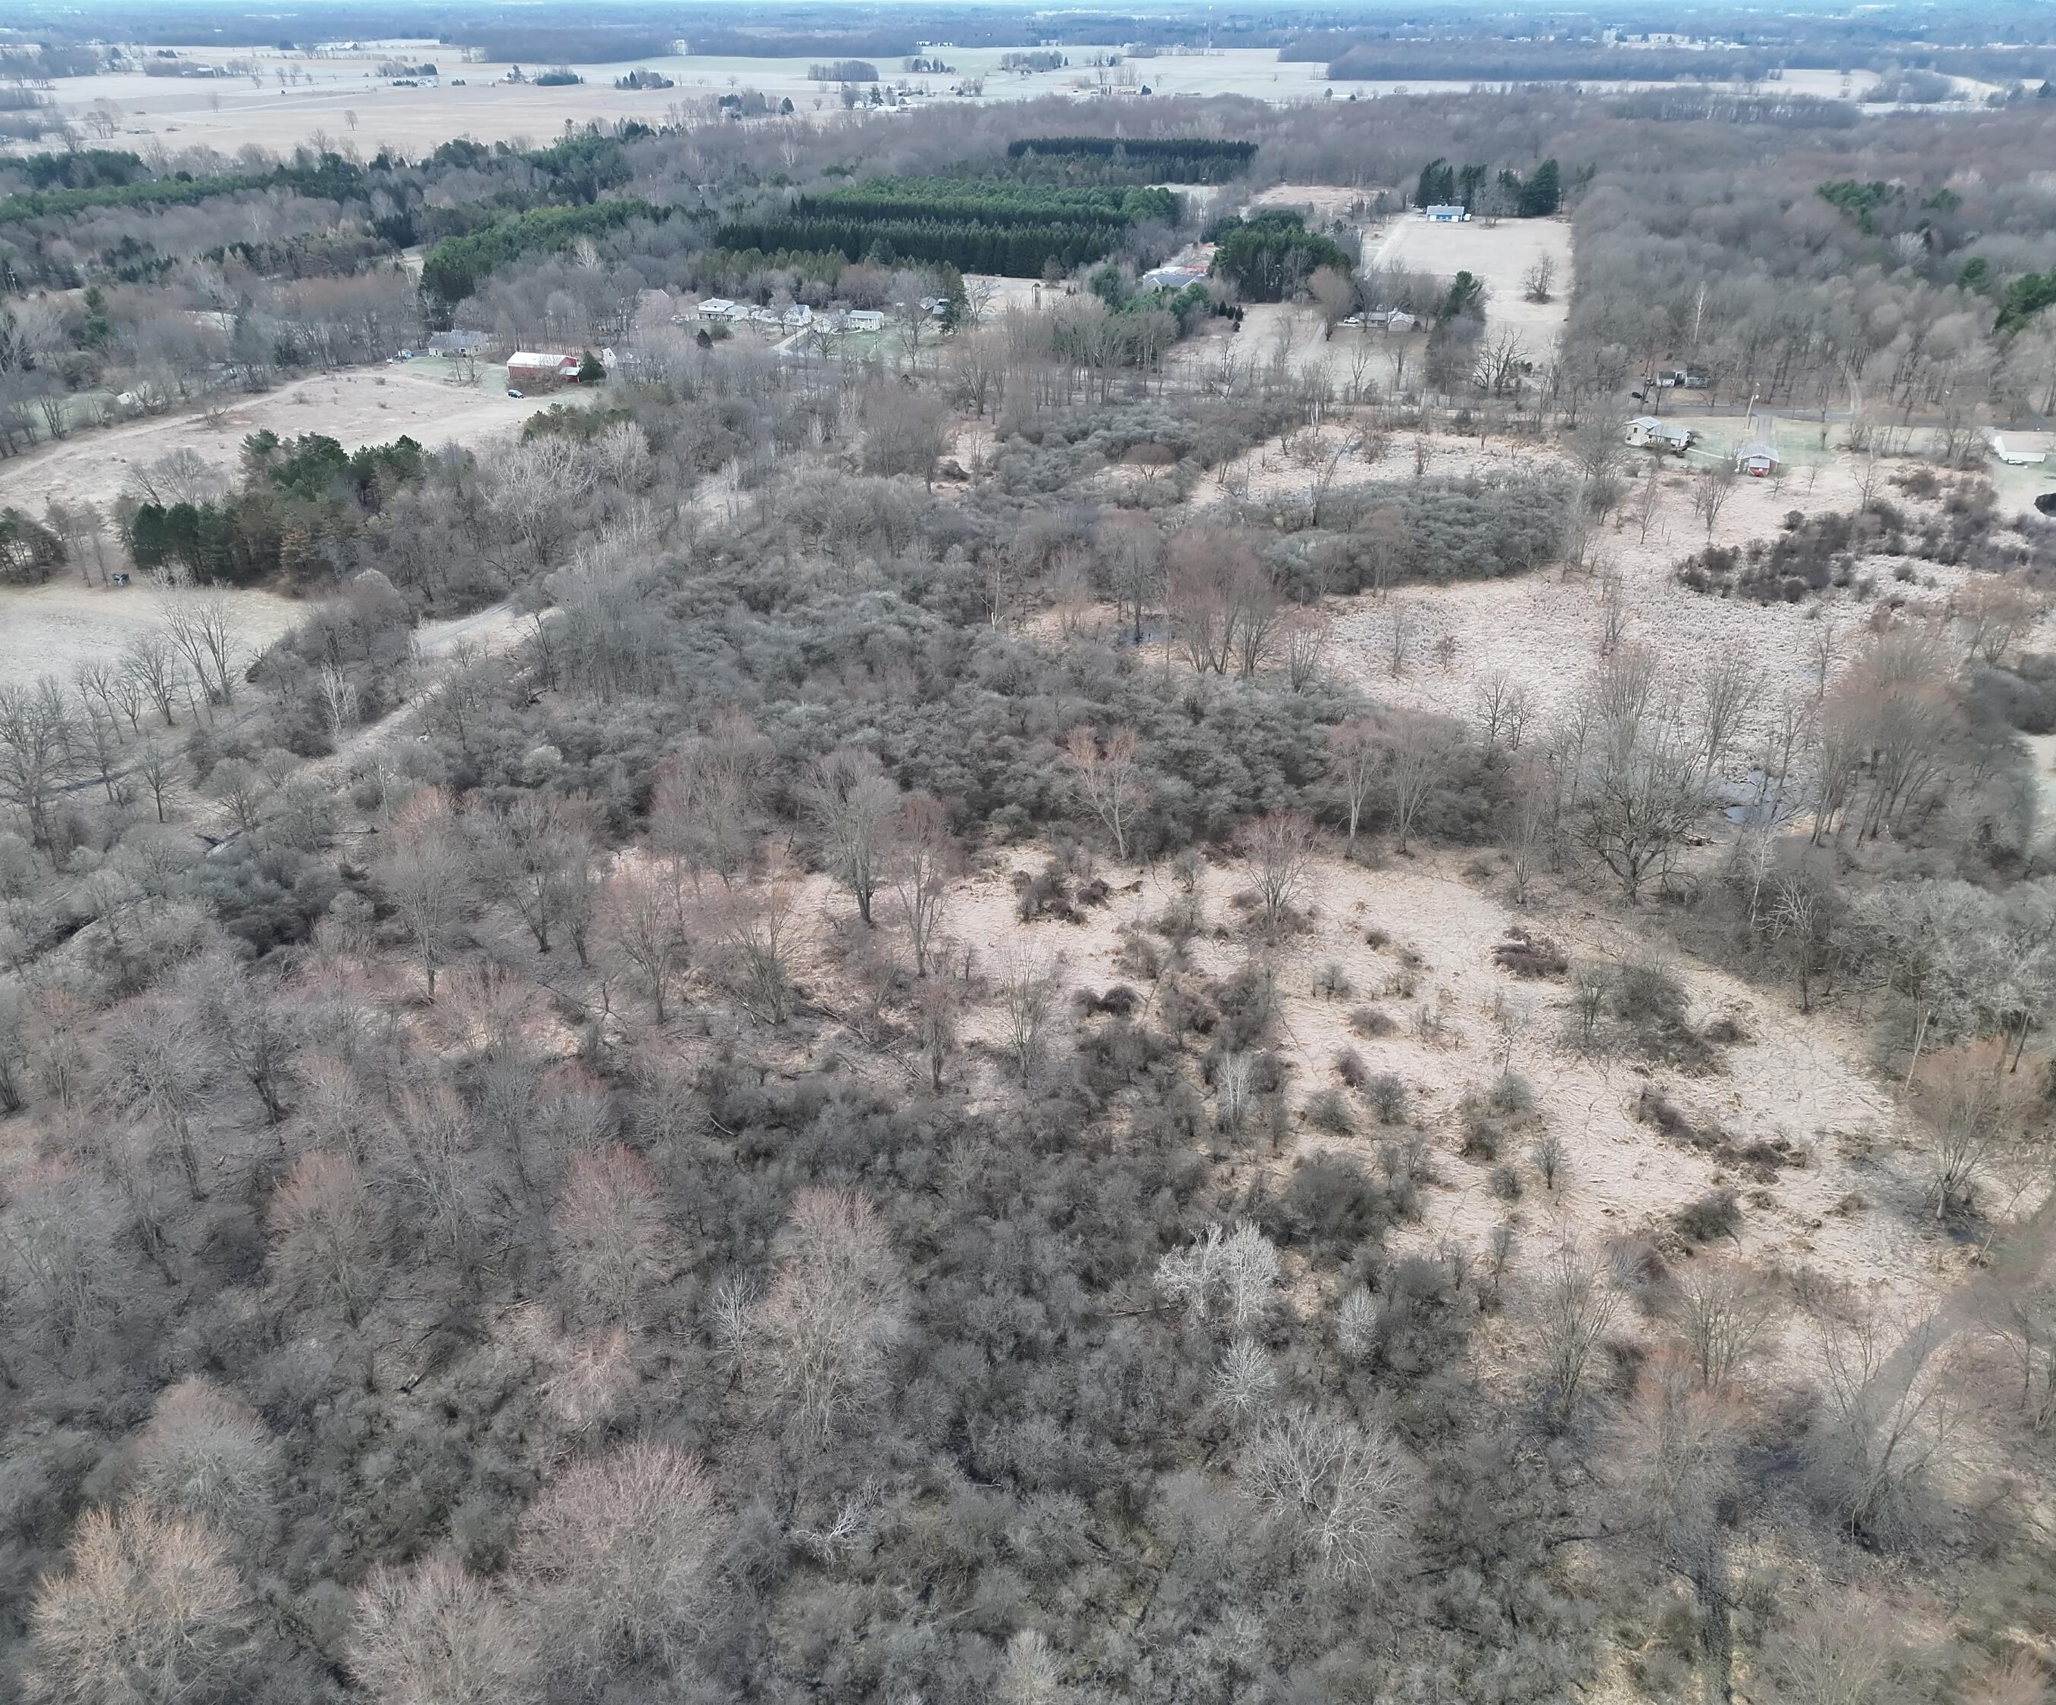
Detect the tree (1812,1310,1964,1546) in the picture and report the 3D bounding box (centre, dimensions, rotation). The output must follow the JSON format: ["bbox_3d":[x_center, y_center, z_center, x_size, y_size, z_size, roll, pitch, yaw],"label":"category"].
[{"bbox_3d":[61.380,42.210,114.000,8.840,23.620,8.670,0,29,0],"label":"tree"}]

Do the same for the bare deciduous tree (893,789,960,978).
[{"bbox_3d":[-11.820,4.030,182.480,8.320,24.010,8.160,0,29,0],"label":"bare deciduous tree"}]

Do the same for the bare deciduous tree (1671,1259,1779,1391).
[{"bbox_3d":[56.600,39.360,128.690,7.960,14.380,7.800,0,29,0],"label":"bare deciduous tree"}]

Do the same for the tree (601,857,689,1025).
[{"bbox_3d":[-44.768,10.739,185.893,10.001,22.454,10.001,0,29,0],"label":"tree"}]

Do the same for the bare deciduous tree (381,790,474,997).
[{"bbox_3d":[-67.200,5.150,177.520,9.570,26.870,9.380,0,29,0],"label":"bare deciduous tree"}]

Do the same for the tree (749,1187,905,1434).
[{"bbox_3d":[-15.640,36.750,122.200,12.440,25.240,12.200,0,29,0],"label":"tree"}]

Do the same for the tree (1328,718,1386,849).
[{"bbox_3d":[46.305,-9.138,223.525,7.981,21.136,7.981,0,29,0],"label":"tree"}]

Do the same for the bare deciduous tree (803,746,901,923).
[{"bbox_3d":[-22.717,-1.777,205.517,12.557,25.538,12.557,0,29,0],"label":"bare deciduous tree"}]

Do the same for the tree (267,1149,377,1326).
[{"bbox_3d":[-59.610,33.350,134.470,8.390,19.280,8.230,0,29,0],"label":"tree"}]

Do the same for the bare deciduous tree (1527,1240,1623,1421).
[{"bbox_3d":[43.060,38.360,124.950,6.810,19.750,6.680,0,29,0],"label":"bare deciduous tree"}]

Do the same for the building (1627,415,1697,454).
[{"bbox_3d":[170.311,-112.781,423.138,16.300,7.000,8.500,17,33,29],"label":"building"}]

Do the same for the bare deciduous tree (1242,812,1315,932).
[{"bbox_3d":[32.607,2.668,206.393,9.350,16.902,9.350,0,29,0],"label":"bare deciduous tree"}]

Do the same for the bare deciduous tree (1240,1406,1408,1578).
[{"bbox_3d":[22.372,50.225,120.538,12.453,16.036,12.453,0,29,0],"label":"bare deciduous tree"}]

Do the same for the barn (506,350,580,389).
[{"bbox_3d":[-151.631,-151.208,491.368,18.000,8.800,11.500,5,29,10],"label":"barn"}]

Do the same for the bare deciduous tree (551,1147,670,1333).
[{"bbox_3d":[-34.990,33.480,133.580,9.770,19.920,9.580,0,29,0],"label":"bare deciduous tree"}]

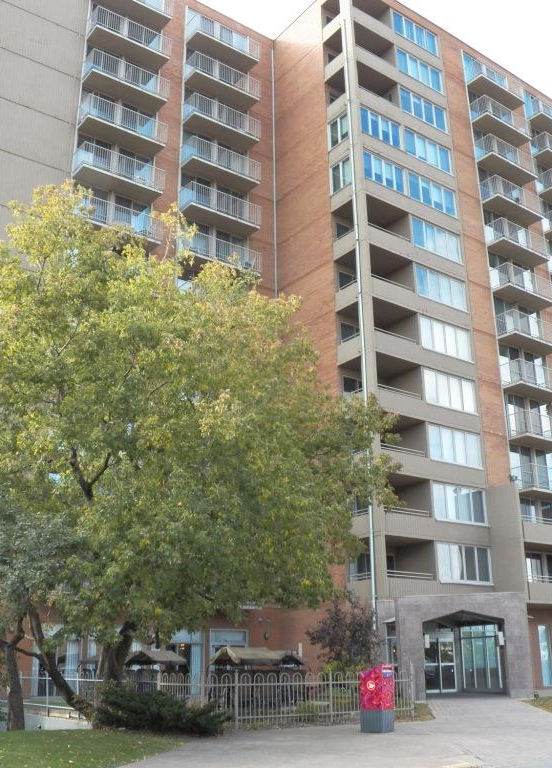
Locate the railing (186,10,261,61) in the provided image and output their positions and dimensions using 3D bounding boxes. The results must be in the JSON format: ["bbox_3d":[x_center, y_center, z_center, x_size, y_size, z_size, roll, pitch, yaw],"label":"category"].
[{"bbox_3d":[-2.767,-18.016,43.901,3.896,1.191,1.088,14,-24,-35],"label":"railing"}]

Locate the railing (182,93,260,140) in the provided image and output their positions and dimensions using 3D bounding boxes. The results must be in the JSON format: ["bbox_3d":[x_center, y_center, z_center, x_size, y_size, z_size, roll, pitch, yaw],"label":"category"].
[{"bbox_3d":[-2.785,-13.675,43.127,4.000,1.120,1.030,14,-24,-35],"label":"railing"}]

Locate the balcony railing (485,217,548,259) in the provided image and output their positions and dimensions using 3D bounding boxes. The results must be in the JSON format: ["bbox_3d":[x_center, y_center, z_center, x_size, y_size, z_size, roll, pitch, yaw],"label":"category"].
[{"bbox_3d":[13.044,-7.625,44.573,3.968,1.136,1.078,14,-24,-35],"label":"balcony railing"}]

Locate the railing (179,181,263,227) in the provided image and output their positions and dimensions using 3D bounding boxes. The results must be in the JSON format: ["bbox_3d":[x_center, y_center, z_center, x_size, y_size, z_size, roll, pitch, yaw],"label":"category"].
[{"bbox_3d":[-2.689,-8.546,40.718,3.953,1.197,1.105,13,-24,-34],"label":"railing"}]

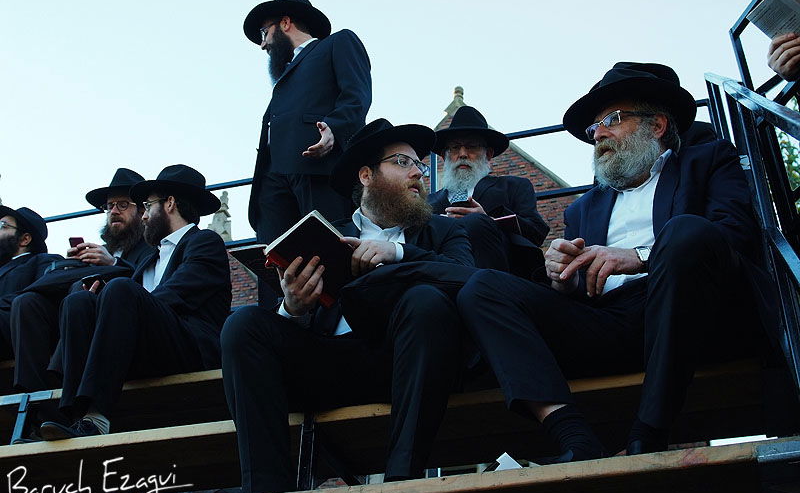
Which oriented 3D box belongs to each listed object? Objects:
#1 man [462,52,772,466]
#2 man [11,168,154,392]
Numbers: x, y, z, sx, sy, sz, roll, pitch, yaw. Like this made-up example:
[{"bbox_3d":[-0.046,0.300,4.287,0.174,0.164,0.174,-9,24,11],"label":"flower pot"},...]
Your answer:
[{"bbox_3d":[0.688,0.019,2.758,0.600,1.268,0.930,-24,-33,36],"label":"man"},{"bbox_3d":[-1.235,0.160,4.590,0.560,1.260,0.860,-18,-30,29],"label":"man"}]

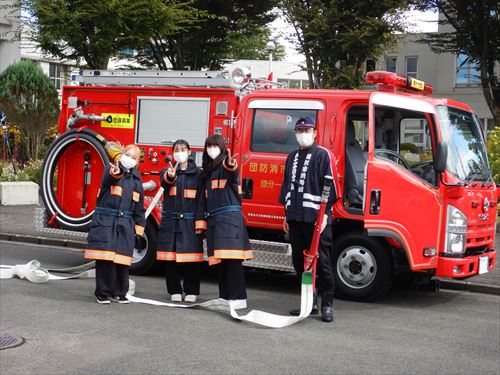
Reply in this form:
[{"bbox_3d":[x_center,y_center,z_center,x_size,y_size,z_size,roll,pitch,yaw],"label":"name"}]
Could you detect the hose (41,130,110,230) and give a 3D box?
[{"bbox_3d":[-1.958,-0.086,10.120,0.950,1.150,0.200,4,2,21],"label":"hose"}]

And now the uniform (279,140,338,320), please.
[{"bbox_3d":[0.526,0.382,7.920,0.520,1.590,0.340,1,1,24],"label":"uniform"}]

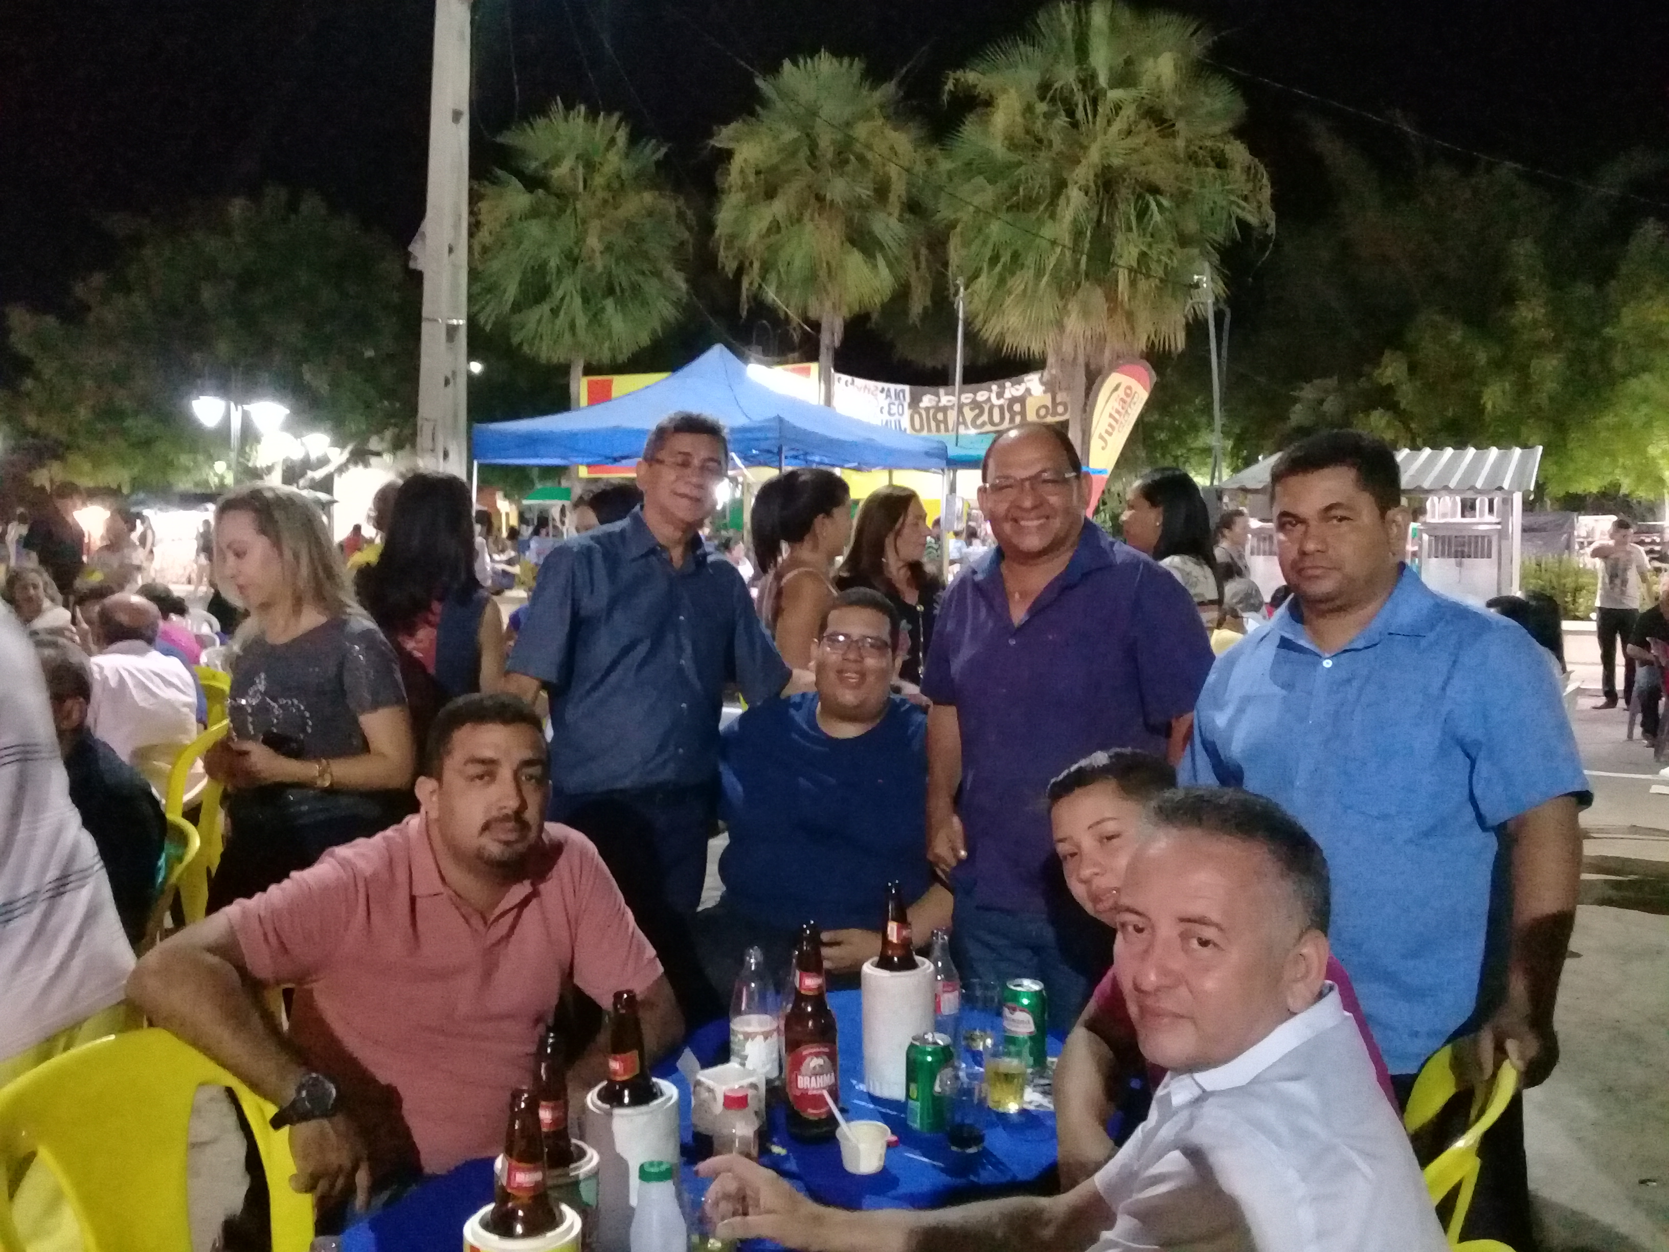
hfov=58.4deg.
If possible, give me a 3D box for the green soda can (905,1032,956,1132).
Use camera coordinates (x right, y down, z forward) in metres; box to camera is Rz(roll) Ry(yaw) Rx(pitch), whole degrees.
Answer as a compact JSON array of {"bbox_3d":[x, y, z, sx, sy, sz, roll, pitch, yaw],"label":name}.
[{"bbox_3d":[0.134,0.632,2.090,0.066,0.122,0.066,0,4,0],"label":"green soda can"}]

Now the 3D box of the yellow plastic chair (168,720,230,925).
[{"bbox_3d":[-2.080,0.747,4.918,0.520,0.870,0.460,4,6,40],"label":"yellow plastic chair"}]

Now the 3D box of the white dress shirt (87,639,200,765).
[{"bbox_3d":[-2.434,0.270,5.200,0.470,0.560,0.360,-1,4,-17],"label":"white dress shirt"}]

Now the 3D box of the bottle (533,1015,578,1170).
[{"bbox_3d":[-0.293,0.568,1.560,0.075,0.290,0.075,0,4,-6],"label":"bottle"}]

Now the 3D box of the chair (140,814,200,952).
[{"bbox_3d":[-1.810,0.849,3.522,0.520,0.860,0.460,1,4,16],"label":"chair"}]

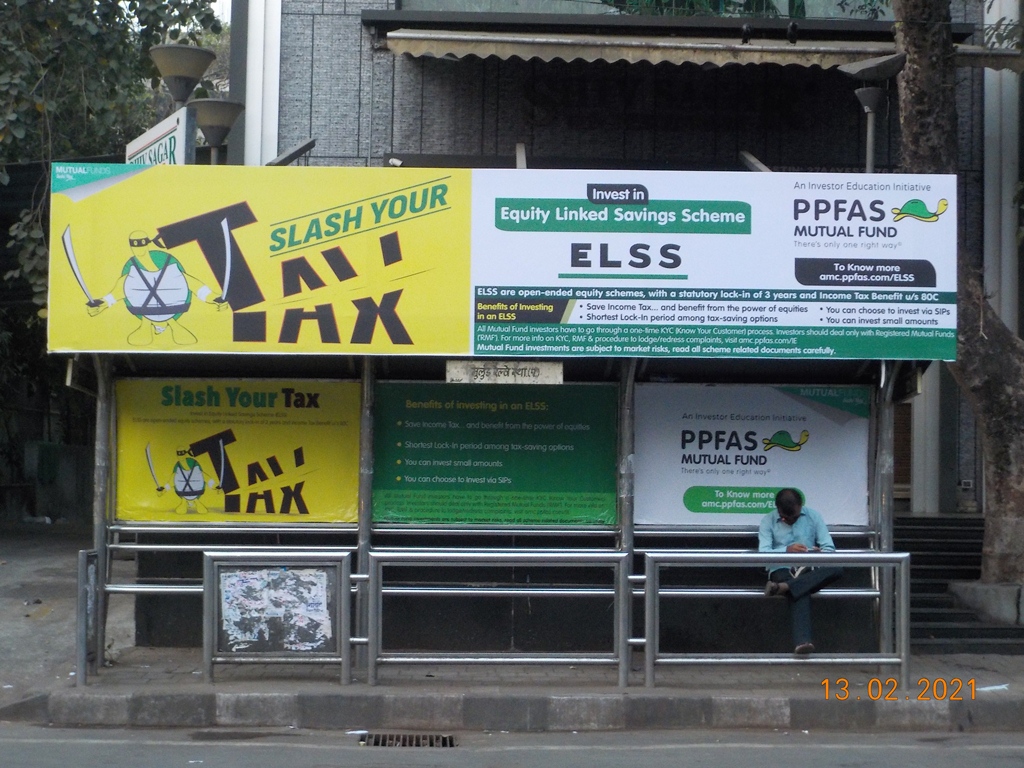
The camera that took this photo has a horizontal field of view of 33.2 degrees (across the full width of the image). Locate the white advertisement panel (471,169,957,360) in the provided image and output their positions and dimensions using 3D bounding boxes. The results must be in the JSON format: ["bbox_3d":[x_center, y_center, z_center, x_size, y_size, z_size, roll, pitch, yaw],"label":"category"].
[{"bbox_3d":[1.216,-0.714,10.346,2.943,1.128,0.070,1,-2,-3],"label":"white advertisement panel"}]

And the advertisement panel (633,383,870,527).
[{"bbox_3d":[1.598,0.483,11.679,1.667,0.972,0.050,1,-2,-3],"label":"advertisement panel"}]

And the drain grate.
[{"bbox_3d":[-0.579,2.023,9.645,0.567,0.040,0.475,1,-2,-3],"label":"drain grate"}]

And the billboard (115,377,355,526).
[{"bbox_3d":[-1.828,0.447,11.519,1.656,0.968,0.050,1,-2,-3],"label":"billboard"}]

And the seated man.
[{"bbox_3d":[1.845,1.205,10.970,0.540,1.060,0.650,1,-2,-3],"label":"seated man"}]

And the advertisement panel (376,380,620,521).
[{"bbox_3d":[-0.117,0.468,11.599,1.676,0.962,0.050,1,-2,-3],"label":"advertisement panel"}]

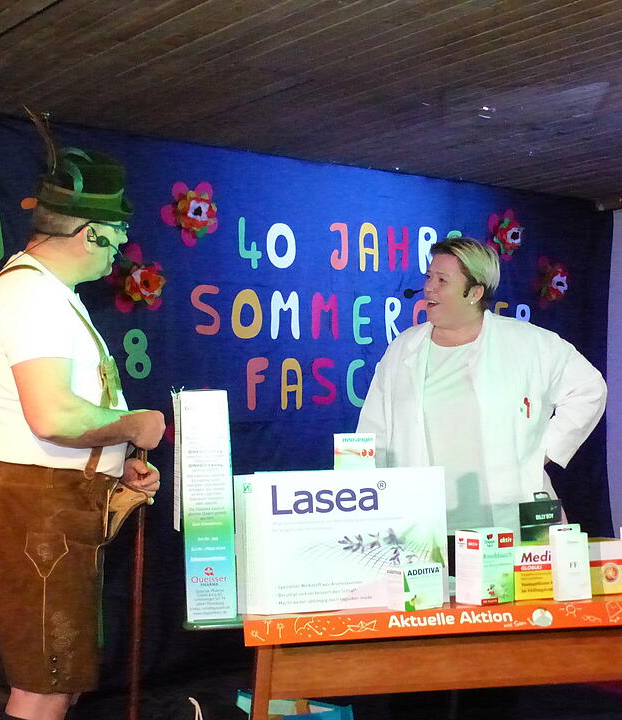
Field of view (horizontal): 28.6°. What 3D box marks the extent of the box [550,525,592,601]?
[{"bbox_3d":[0.598,0.466,2.817,0.082,0.168,0.046,-1,-3,-12],"label":"box"}]

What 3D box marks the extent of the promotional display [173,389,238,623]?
[{"bbox_3d":[-0.238,0.322,2.788,0.110,0.515,0.150,-1,-3,-9],"label":"promotional display"}]

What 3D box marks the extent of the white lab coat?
[{"bbox_3d":[0.474,0.253,3.343,0.610,0.800,0.370,-3,-3,28],"label":"white lab coat"}]

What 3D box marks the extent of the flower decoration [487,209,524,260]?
[{"bbox_3d":[0.987,-0.637,6.192,0.265,0.265,0.080,1,-4,-43],"label":"flower decoration"}]

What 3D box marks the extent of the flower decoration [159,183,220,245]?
[{"bbox_3d":[-0.533,-0.638,5.312,0.270,0.280,0.080,1,-3,-39],"label":"flower decoration"}]

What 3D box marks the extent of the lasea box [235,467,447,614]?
[{"bbox_3d":[0.064,0.407,2.805,0.485,0.315,0.100,-1,-3,-9],"label":"lasea box"}]

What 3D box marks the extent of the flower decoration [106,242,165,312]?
[{"bbox_3d":[-0.666,-0.310,4.646,0.270,0.265,0.080,1,-4,-43],"label":"flower decoration"}]

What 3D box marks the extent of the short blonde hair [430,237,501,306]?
[{"bbox_3d":[0.428,-0.247,3.400,0.200,0.195,0.168,0,-3,-24],"label":"short blonde hair"}]

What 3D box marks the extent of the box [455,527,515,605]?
[{"bbox_3d":[0.402,0.476,2.838,0.105,0.170,0.082,0,-4,-37],"label":"box"}]

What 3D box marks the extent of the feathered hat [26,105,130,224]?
[{"bbox_3d":[-0.594,-0.501,3.130,0.270,0.280,0.245,-1,-3,-12],"label":"feathered hat"}]

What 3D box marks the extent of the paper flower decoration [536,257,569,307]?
[{"bbox_3d":[1.356,-0.441,6.851,0.260,0.280,0.080,1,-3,-39],"label":"paper flower decoration"}]

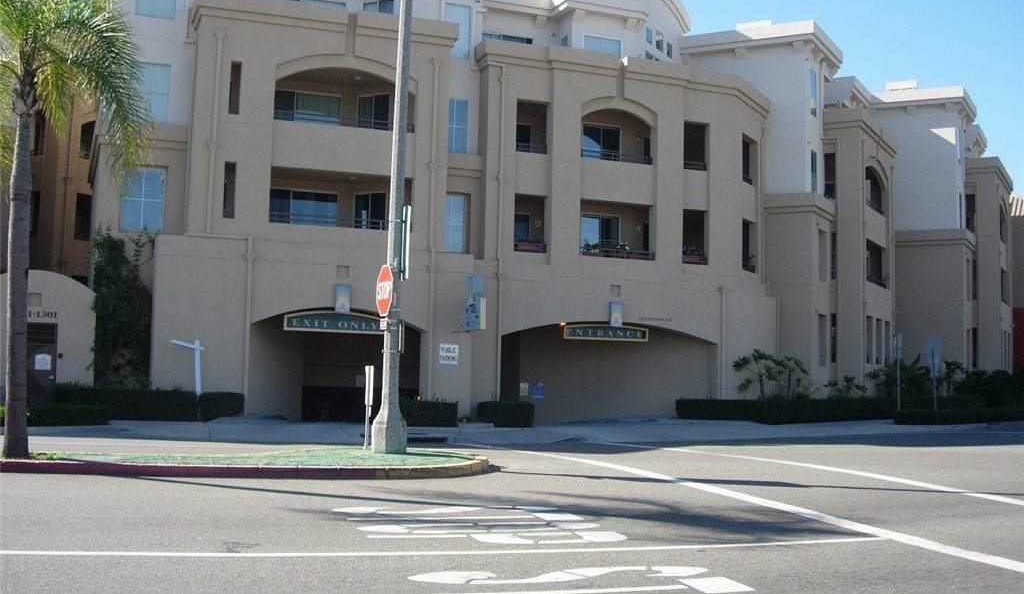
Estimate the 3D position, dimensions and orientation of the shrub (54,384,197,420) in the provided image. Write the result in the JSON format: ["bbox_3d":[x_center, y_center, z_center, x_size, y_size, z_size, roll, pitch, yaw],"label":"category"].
[{"bbox_3d":[-10.216,2.843,29.911,3.425,0.868,1.000,3,-5,-21],"label":"shrub"}]

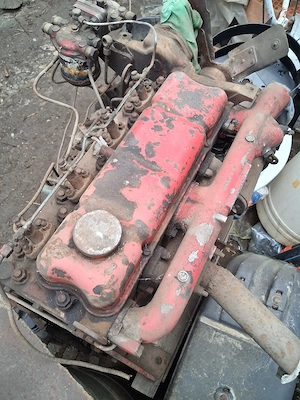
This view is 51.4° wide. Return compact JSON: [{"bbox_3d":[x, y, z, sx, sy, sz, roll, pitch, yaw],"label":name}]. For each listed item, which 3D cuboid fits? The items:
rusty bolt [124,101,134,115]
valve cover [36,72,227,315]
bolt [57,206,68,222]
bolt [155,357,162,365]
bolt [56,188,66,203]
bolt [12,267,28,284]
[{"bbox_3d":[-0.041,-0.182,0.617,0.019,0.019,0.019,27,63,7],"label":"rusty bolt"},{"bbox_3d":[0.000,-0.055,0.521,0.126,0.084,0.462,27,63,7],"label":"valve cover"},{"bbox_3d":[-0.140,0.023,0.498,0.020,0.024,0.020,27,63,7],"label":"bolt"},{"bbox_3d":[0.015,0.273,0.531,0.013,0.006,0.013,27,63,7],"label":"bolt"},{"bbox_3d":[-0.146,-0.007,0.516,0.018,0.019,0.018,27,63,7],"label":"bolt"},{"bbox_3d":[-0.187,0.108,0.451,0.023,0.022,0.023,27,63,7],"label":"bolt"}]

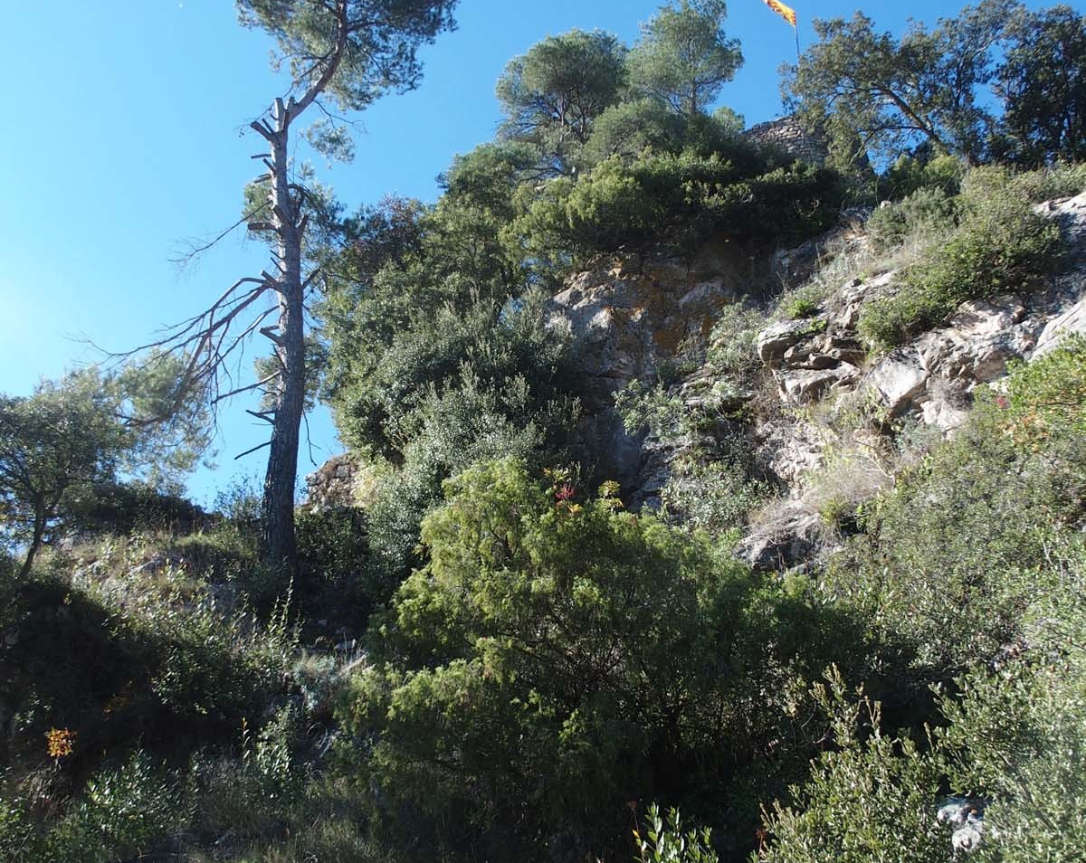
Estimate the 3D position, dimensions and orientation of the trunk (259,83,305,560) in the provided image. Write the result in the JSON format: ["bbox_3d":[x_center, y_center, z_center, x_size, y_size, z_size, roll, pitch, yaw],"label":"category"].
[{"bbox_3d":[-3.937,-1.708,17.790,0.600,7.400,0.600,0,-16,0],"label":"trunk"}]

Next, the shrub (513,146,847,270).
[{"bbox_3d":[3.299,-5.705,30.291,8.200,2.500,3.400,0,-16,0],"label":"shrub"}]

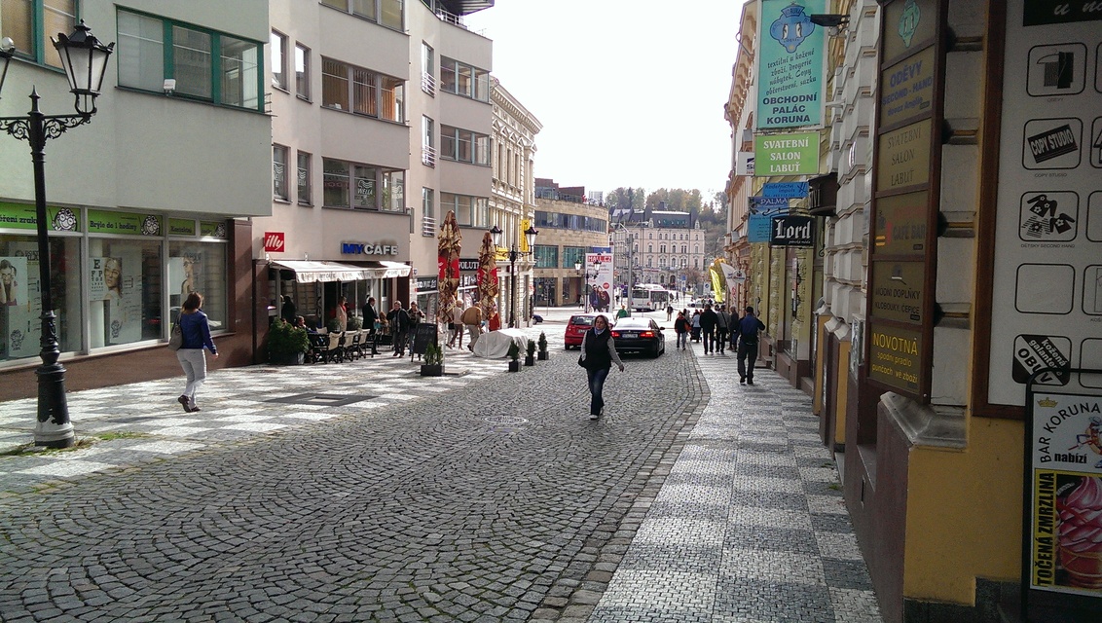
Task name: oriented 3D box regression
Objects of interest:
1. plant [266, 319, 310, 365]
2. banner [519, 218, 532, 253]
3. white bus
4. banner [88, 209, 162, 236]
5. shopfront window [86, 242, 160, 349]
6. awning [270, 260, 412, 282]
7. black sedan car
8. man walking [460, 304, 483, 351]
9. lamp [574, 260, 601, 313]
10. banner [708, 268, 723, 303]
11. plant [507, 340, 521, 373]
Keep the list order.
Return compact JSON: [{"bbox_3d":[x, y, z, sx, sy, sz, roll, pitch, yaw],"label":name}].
[{"bbox_3d":[-6.751,0.742,21.061,0.920,1.180,0.700,2,4,10],"label":"plant"},{"bbox_3d":[-1.401,-4.144,45.000,0.500,1.800,0.150,1,4,9],"label":"banner"},{"bbox_3d":[13.619,-1.833,110.968,2.500,3.150,12.000,2,4,19],"label":"white bus"},{"bbox_3d":[-7.939,-1.643,15.385,0.060,0.400,2.080,1,4,9],"label":"banner"},{"bbox_3d":[-7.988,-0.371,15.475,0.100,1.950,2.080,1,3,9],"label":"shopfront window"},{"bbox_3d":[-6.351,-1.258,25.653,1.150,0.650,5.000,3,4,32],"label":"awning"},{"bbox_3d":[3.000,0.830,28.653,1.790,1.400,4.550,1,0,10],"label":"black sedan car"},{"bbox_3d":[-2.701,0.537,28.250,0.600,1.720,0.500,2,4,20],"label":"man walking"},{"bbox_3d":[3.093,-1.899,69.343,2.100,4.800,0.650,1,4,5],"label":"lamp"},{"bbox_3d":[11.313,-1.764,56.000,0.850,2.350,0.200,2,4,12],"label":"banner"},{"bbox_3d":[-0.909,1.098,20.560,0.270,0.820,0.270,2,4,15],"label":"plant"}]

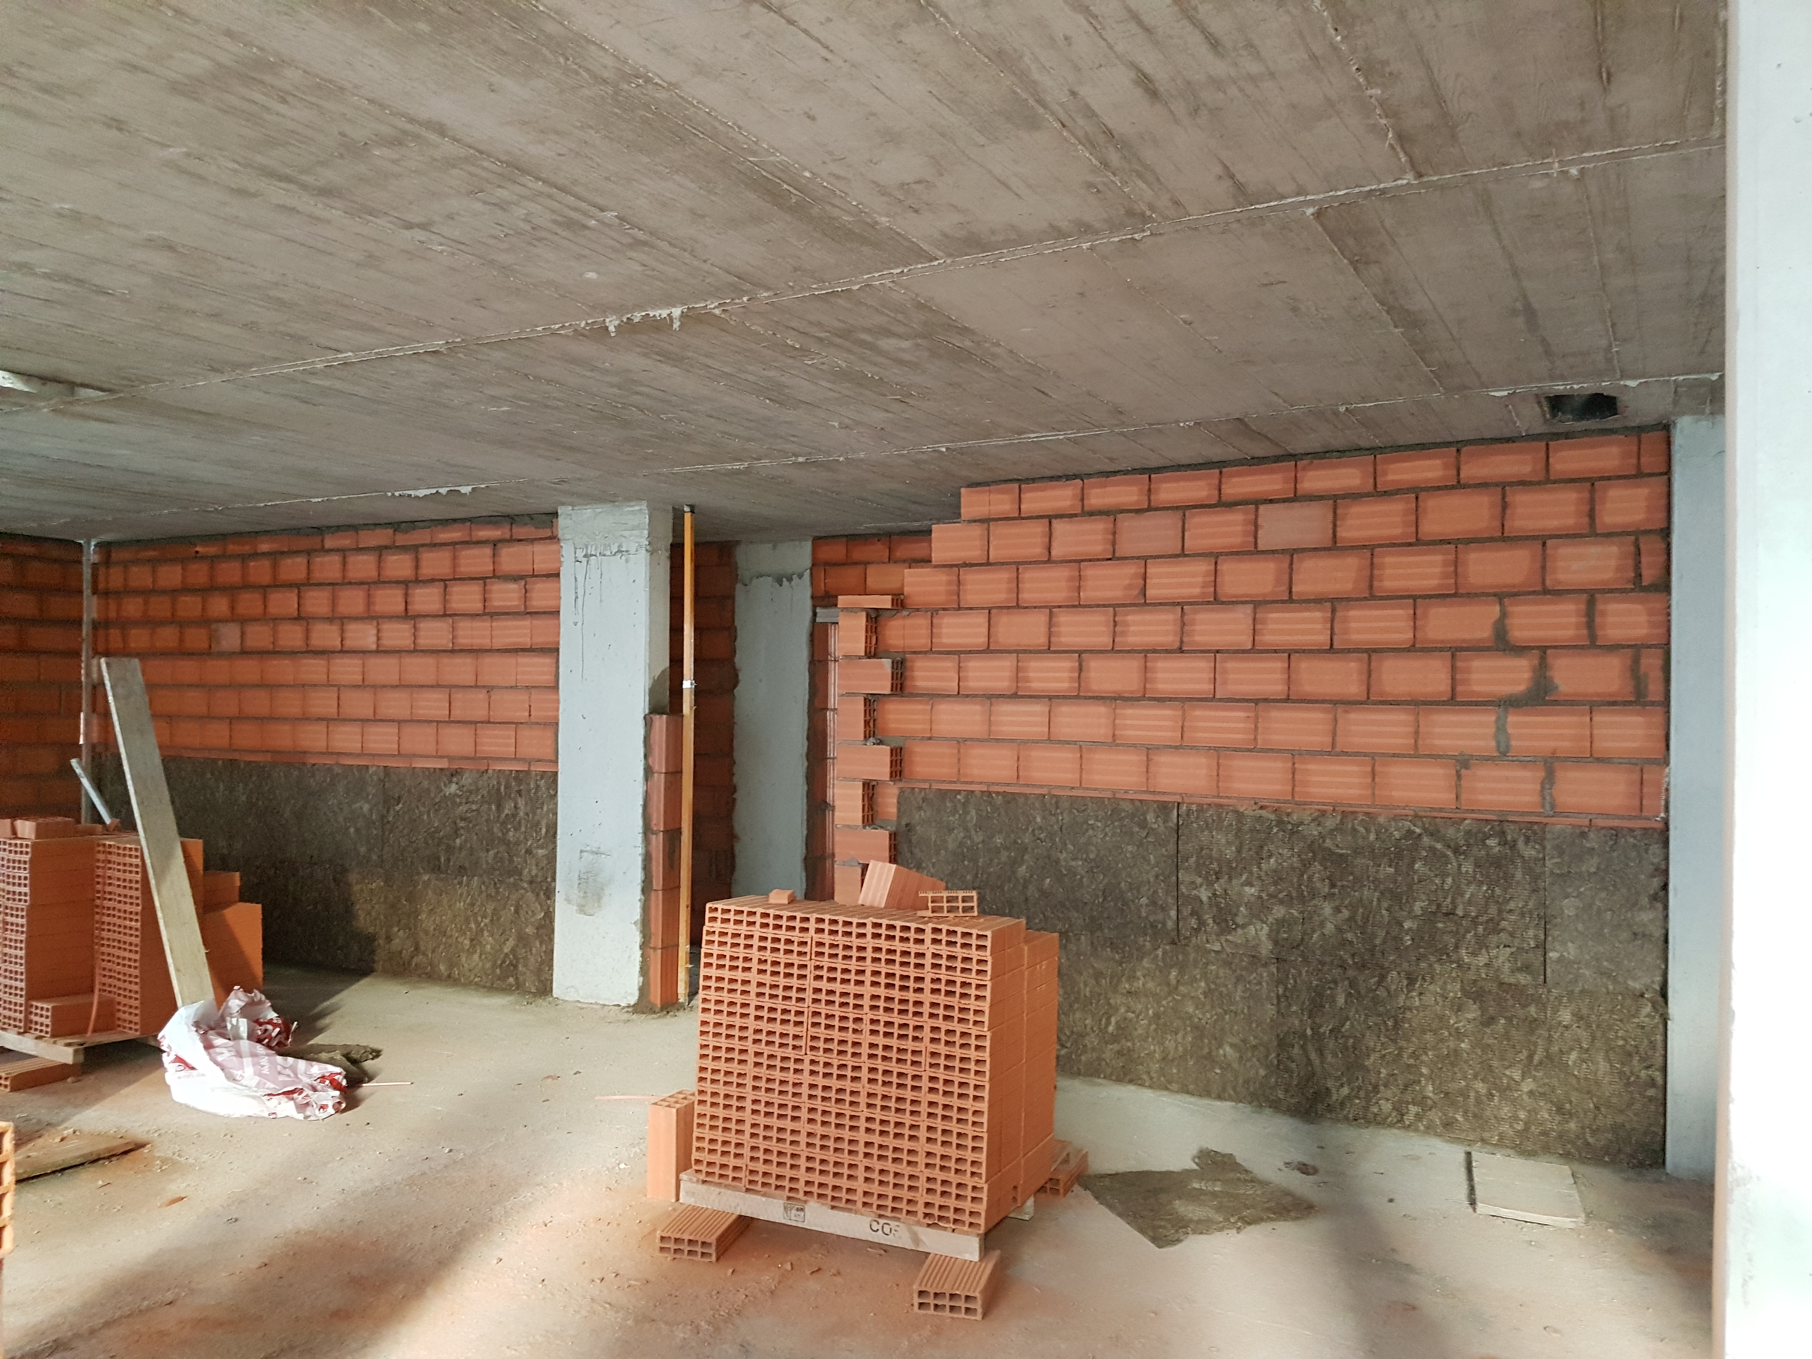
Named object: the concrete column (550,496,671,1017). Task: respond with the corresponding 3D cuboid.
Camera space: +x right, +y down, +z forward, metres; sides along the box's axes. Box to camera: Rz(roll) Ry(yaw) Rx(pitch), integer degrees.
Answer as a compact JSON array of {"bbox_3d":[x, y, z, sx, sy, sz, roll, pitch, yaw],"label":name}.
[{"bbox_3d":[-1.576,0.404,7.314,0.575,2.654,0.220,0,0,28],"label":"concrete column"}]

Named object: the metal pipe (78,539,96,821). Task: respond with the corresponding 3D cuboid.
[{"bbox_3d":[-5.601,0.382,9.306,0.055,2.654,0.055,0,0,28],"label":"metal pipe"}]

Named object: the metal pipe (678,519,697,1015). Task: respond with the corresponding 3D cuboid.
[{"bbox_3d":[-1.167,0.407,7.247,0.055,2.654,0.055,0,0,28],"label":"metal pipe"}]

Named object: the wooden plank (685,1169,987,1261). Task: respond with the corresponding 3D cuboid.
[{"bbox_3d":[-0.240,1.616,4.105,1.008,0.075,0.050,0,0,24],"label":"wooden plank"}]

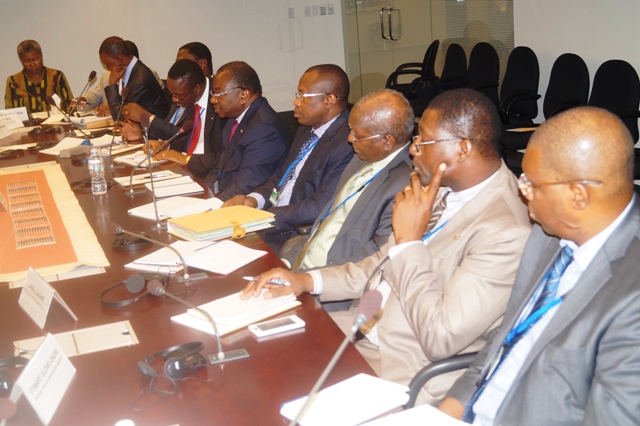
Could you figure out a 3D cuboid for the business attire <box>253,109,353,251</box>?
[{"bbox_3d":[0.022,-0.096,3.047,0.450,0.620,0.520,-9,17,-15],"label":"business attire"}]

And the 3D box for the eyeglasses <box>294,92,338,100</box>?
[{"bbox_3d":[-0.016,-0.446,2.987,0.145,0.042,0.140,-7,17,-7],"label":"eyeglasses"}]

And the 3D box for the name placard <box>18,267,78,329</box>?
[{"bbox_3d":[-0.687,0.205,1.995,0.084,0.087,0.238,-13,17,-31],"label":"name placard"}]

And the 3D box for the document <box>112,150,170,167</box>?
[{"bbox_3d":[-0.895,-0.273,4.037,0.280,0.015,0.210,9,21,38],"label":"document"}]

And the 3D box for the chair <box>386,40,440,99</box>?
[{"bbox_3d":[0.899,-1.040,7.170,0.560,0.930,0.600,-2,17,10],"label":"chair"}]

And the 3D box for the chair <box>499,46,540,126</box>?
[{"bbox_3d":[1.367,-0.787,6.279,0.620,1.020,0.620,-10,16,-21],"label":"chair"}]

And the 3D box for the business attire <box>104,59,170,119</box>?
[{"bbox_3d":[-1.227,-0.744,5.434,0.450,0.600,0.500,-10,16,-22],"label":"business attire"}]

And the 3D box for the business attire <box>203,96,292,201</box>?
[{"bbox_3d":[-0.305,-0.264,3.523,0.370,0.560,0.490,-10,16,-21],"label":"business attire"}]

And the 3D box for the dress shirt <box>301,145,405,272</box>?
[{"bbox_3d":[0.136,0.062,2.461,0.420,0.560,0.450,-9,17,-14],"label":"dress shirt"}]

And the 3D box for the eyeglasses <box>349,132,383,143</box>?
[{"bbox_3d":[0.143,-0.241,2.447,0.140,0.042,0.140,-16,17,-2],"label":"eyeglasses"}]

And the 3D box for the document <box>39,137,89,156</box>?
[{"bbox_3d":[-1.434,-0.375,4.468,0.230,0.040,0.300,6,18,34],"label":"document"}]

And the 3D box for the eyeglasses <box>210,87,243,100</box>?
[{"bbox_3d":[-0.405,-0.521,3.500,0.140,0.045,0.140,-19,19,-16],"label":"eyeglasses"}]

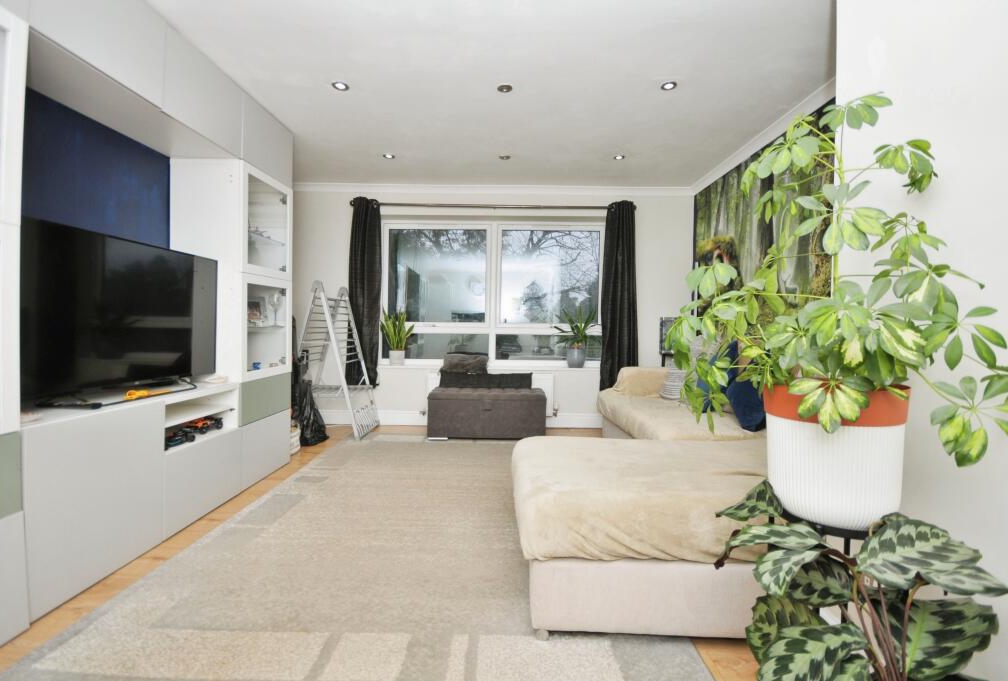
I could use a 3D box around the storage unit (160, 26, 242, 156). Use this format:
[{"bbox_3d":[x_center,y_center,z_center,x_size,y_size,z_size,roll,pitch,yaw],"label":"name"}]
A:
[{"bbox_3d":[-1.800,-1.306,2.280,0.430,0.400,0.575,1,2,1],"label":"storage unit"}]

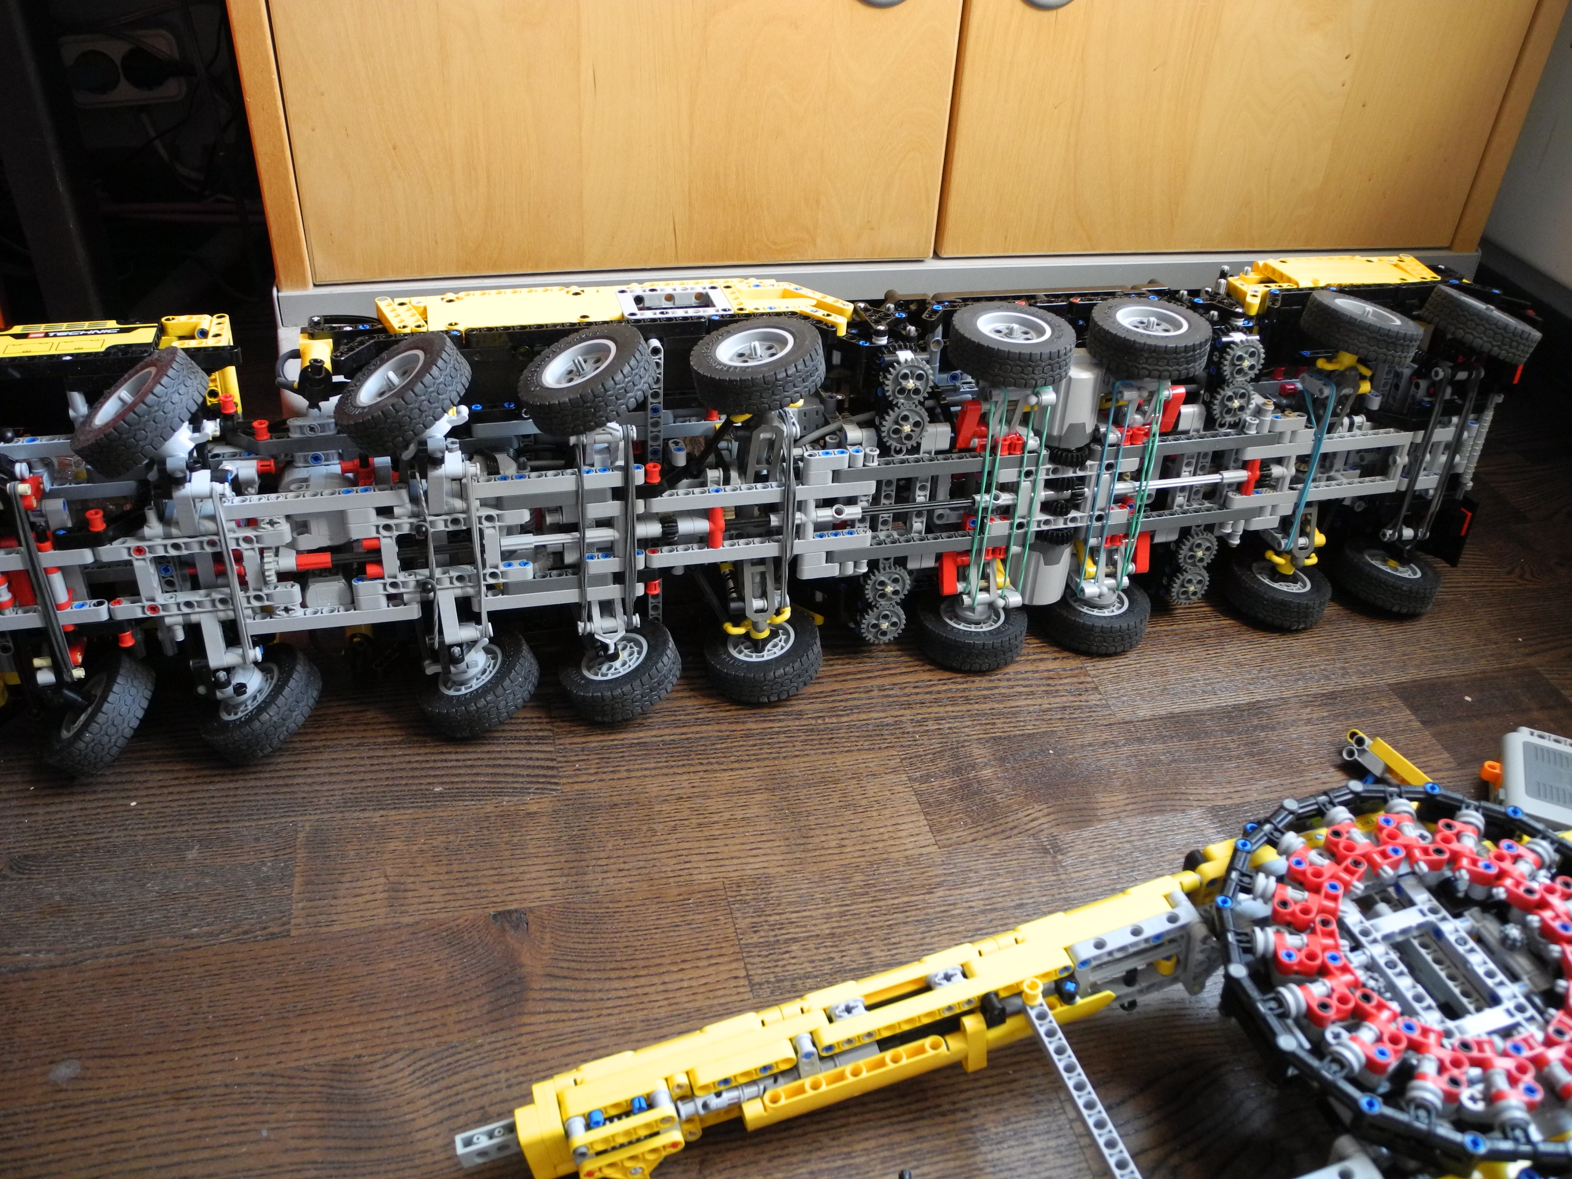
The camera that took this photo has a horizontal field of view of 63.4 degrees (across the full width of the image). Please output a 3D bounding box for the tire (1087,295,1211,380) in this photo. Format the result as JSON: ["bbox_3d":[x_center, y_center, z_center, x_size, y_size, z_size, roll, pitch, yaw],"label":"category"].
[{"bbox_3d":[0.185,-0.128,0.648,0.061,0.020,0.061,1,36,0],"label":"tire"}]

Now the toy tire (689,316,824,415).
[{"bbox_3d":[-0.013,-0.107,0.605,0.062,0.020,0.062,-6,37,5],"label":"toy tire"}]

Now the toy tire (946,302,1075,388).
[{"bbox_3d":[0.114,-0.124,0.642,0.062,0.020,0.062,2,35,-2],"label":"toy tire"}]

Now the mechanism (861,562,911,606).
[{"bbox_3d":[0.056,-0.002,0.694,0.025,0.025,0.008,-6,34,-13],"label":"mechanism"}]

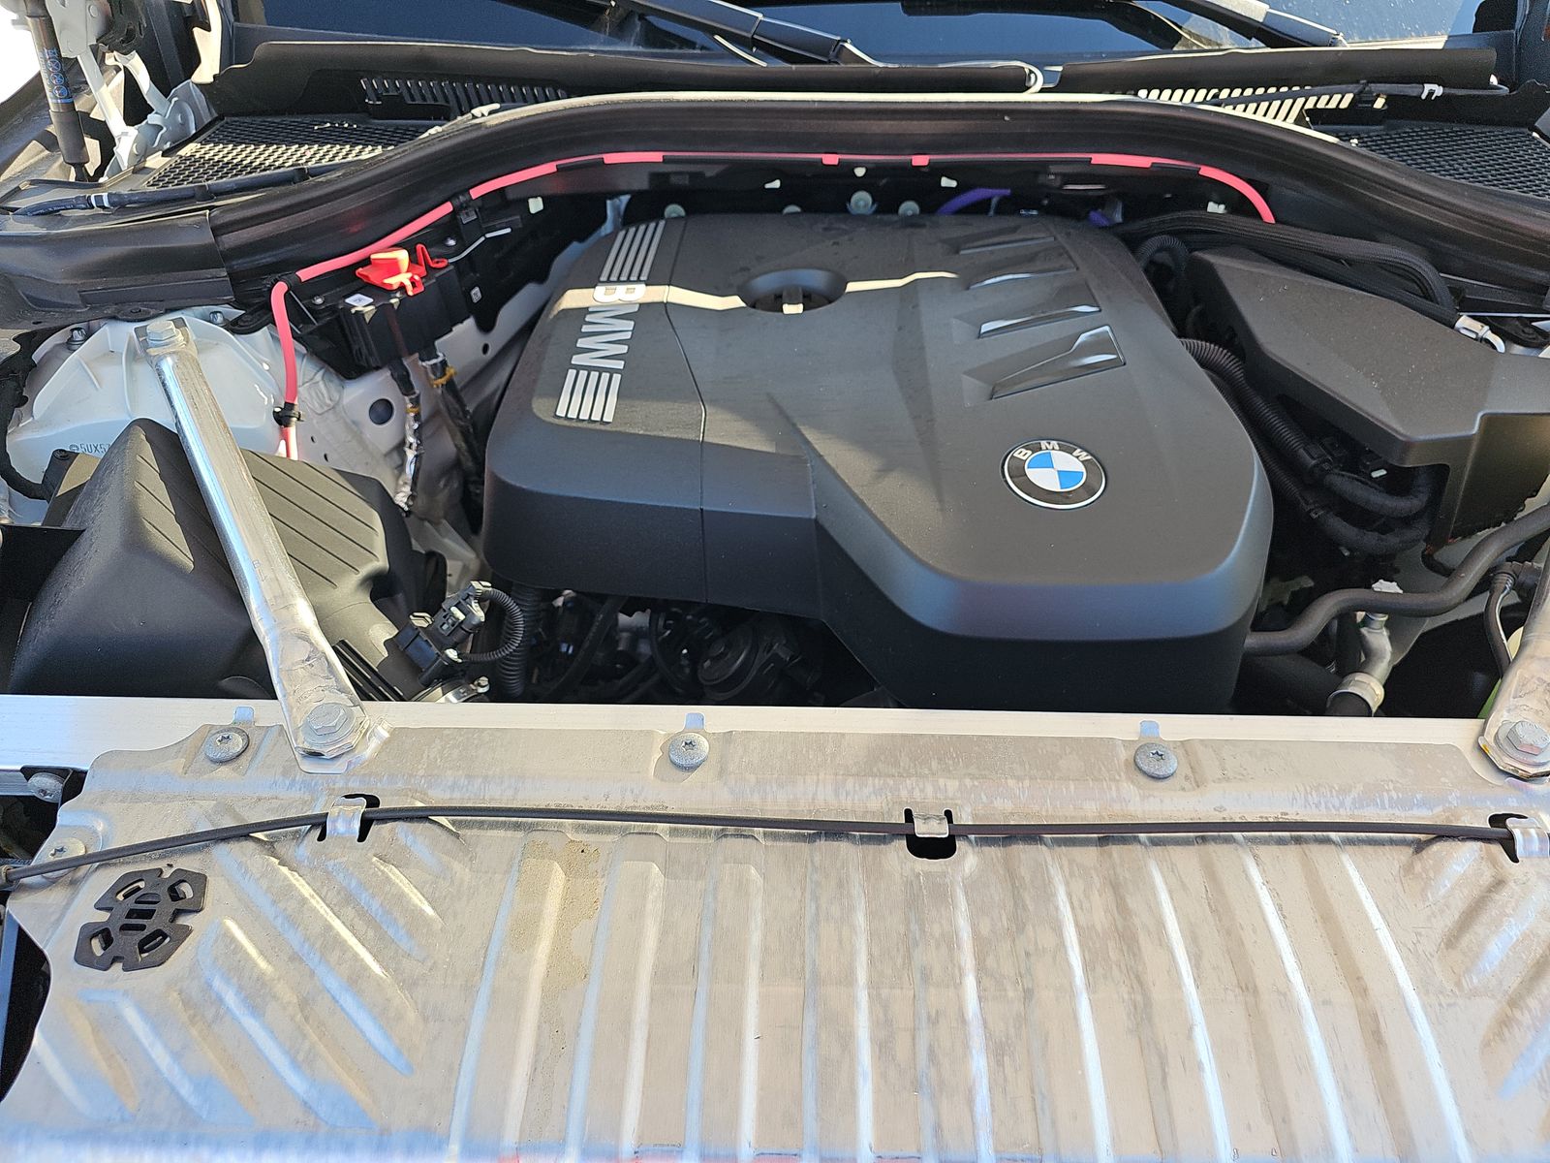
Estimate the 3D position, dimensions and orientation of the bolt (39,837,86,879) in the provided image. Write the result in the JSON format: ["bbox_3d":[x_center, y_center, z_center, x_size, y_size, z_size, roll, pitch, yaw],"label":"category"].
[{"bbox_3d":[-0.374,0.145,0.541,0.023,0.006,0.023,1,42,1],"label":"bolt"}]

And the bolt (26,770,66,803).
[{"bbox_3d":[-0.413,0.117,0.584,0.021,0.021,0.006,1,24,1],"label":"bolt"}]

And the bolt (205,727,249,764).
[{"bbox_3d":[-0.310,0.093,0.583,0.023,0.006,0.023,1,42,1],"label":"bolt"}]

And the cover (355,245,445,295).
[{"bbox_3d":[-0.307,-0.256,0.844,0.064,0.029,0.042,-28,49,-28],"label":"cover"}]

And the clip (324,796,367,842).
[{"bbox_3d":[-0.229,0.127,0.552,0.018,0.011,0.023,1,42,1],"label":"clip"}]

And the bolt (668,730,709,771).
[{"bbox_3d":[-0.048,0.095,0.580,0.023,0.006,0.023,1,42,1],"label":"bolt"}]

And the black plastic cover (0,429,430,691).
[{"bbox_3d":[-0.380,0.014,0.739,0.275,0.170,0.225,1,42,1],"label":"black plastic cover"}]

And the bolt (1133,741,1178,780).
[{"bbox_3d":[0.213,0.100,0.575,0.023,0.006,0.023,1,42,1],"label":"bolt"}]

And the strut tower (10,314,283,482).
[{"bbox_3d":[-0.485,-0.141,0.815,0.220,0.110,0.195,1,42,1],"label":"strut tower"}]

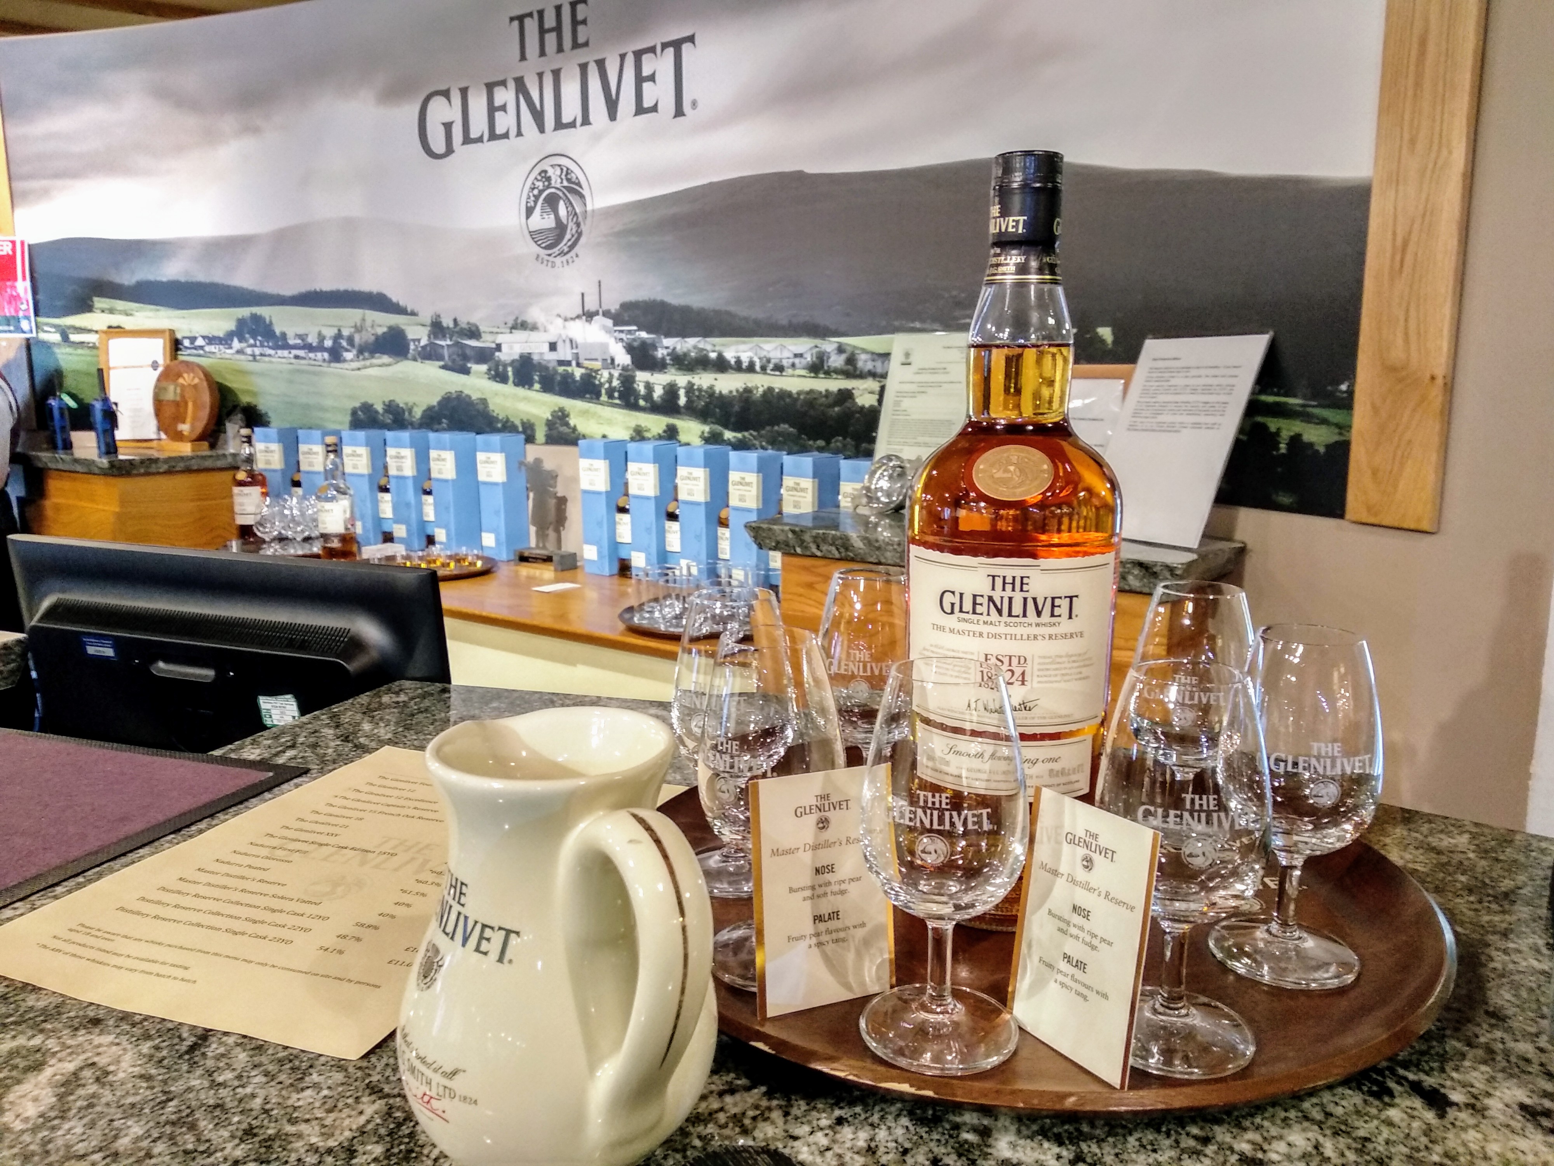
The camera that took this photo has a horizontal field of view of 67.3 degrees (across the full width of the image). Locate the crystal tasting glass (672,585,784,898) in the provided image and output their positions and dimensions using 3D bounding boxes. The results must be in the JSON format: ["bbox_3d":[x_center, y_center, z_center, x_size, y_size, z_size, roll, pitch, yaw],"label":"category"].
[{"bbox_3d":[-0.019,0.069,0.525,0.056,0.129,0.056,0,11,0],"label":"crystal tasting glass"}]

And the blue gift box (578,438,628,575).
[{"bbox_3d":[-0.382,-0.171,2.631,0.081,0.297,0.081,8,14,38],"label":"blue gift box"}]

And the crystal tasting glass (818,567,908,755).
[{"bbox_3d":[0.048,0.061,0.583,0.058,0.133,0.058,1,11,5],"label":"crystal tasting glass"}]

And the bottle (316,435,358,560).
[{"bbox_3d":[-1.064,-0.198,2.812,0.082,0.298,0.082,3,12,19],"label":"bottle"}]

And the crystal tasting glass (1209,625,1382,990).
[{"bbox_3d":[0.200,0.082,0.449,0.056,0.129,0.056,1,11,7],"label":"crystal tasting glass"}]

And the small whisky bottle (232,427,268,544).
[{"bbox_3d":[-1.412,-0.255,3.127,0.082,0.298,0.082,0,11,4],"label":"small whisky bottle"}]

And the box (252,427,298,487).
[{"bbox_3d":[-1.422,-0.289,3.348,0.084,0.306,0.084,4,12,20],"label":"box"}]

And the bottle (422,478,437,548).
[{"bbox_3d":[-0.891,-0.235,3.058,0.077,0.275,0.077,4,12,23],"label":"bottle"}]

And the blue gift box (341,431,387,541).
[{"bbox_3d":[-1.092,-0.252,3.127,0.080,0.305,0.080,4,11,25],"label":"blue gift box"}]

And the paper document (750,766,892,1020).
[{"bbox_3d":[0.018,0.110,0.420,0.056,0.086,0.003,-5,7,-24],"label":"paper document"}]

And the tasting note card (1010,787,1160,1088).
[{"bbox_3d":[0.106,0.123,0.411,0.004,0.090,0.054,1,8,-36],"label":"tasting note card"}]

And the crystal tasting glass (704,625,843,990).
[{"bbox_3d":[-0.002,0.088,0.474,0.059,0.136,0.059,0,10,0],"label":"crystal tasting glass"}]

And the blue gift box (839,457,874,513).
[{"bbox_3d":[0.173,-0.072,2.146,0.080,0.305,0.080,-10,14,-41],"label":"blue gift box"}]

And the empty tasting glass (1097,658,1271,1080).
[{"bbox_3d":[0.143,0.098,0.415,0.059,0.136,0.059,1,10,10],"label":"empty tasting glass"}]

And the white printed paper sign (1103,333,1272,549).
[{"bbox_3d":[0.541,-0.199,1.607,0.006,0.302,0.215,21,-3,-32],"label":"white printed paper sign"}]

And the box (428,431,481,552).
[{"bbox_3d":[-0.825,-0.229,2.999,0.080,0.305,0.080,7,13,37],"label":"box"}]

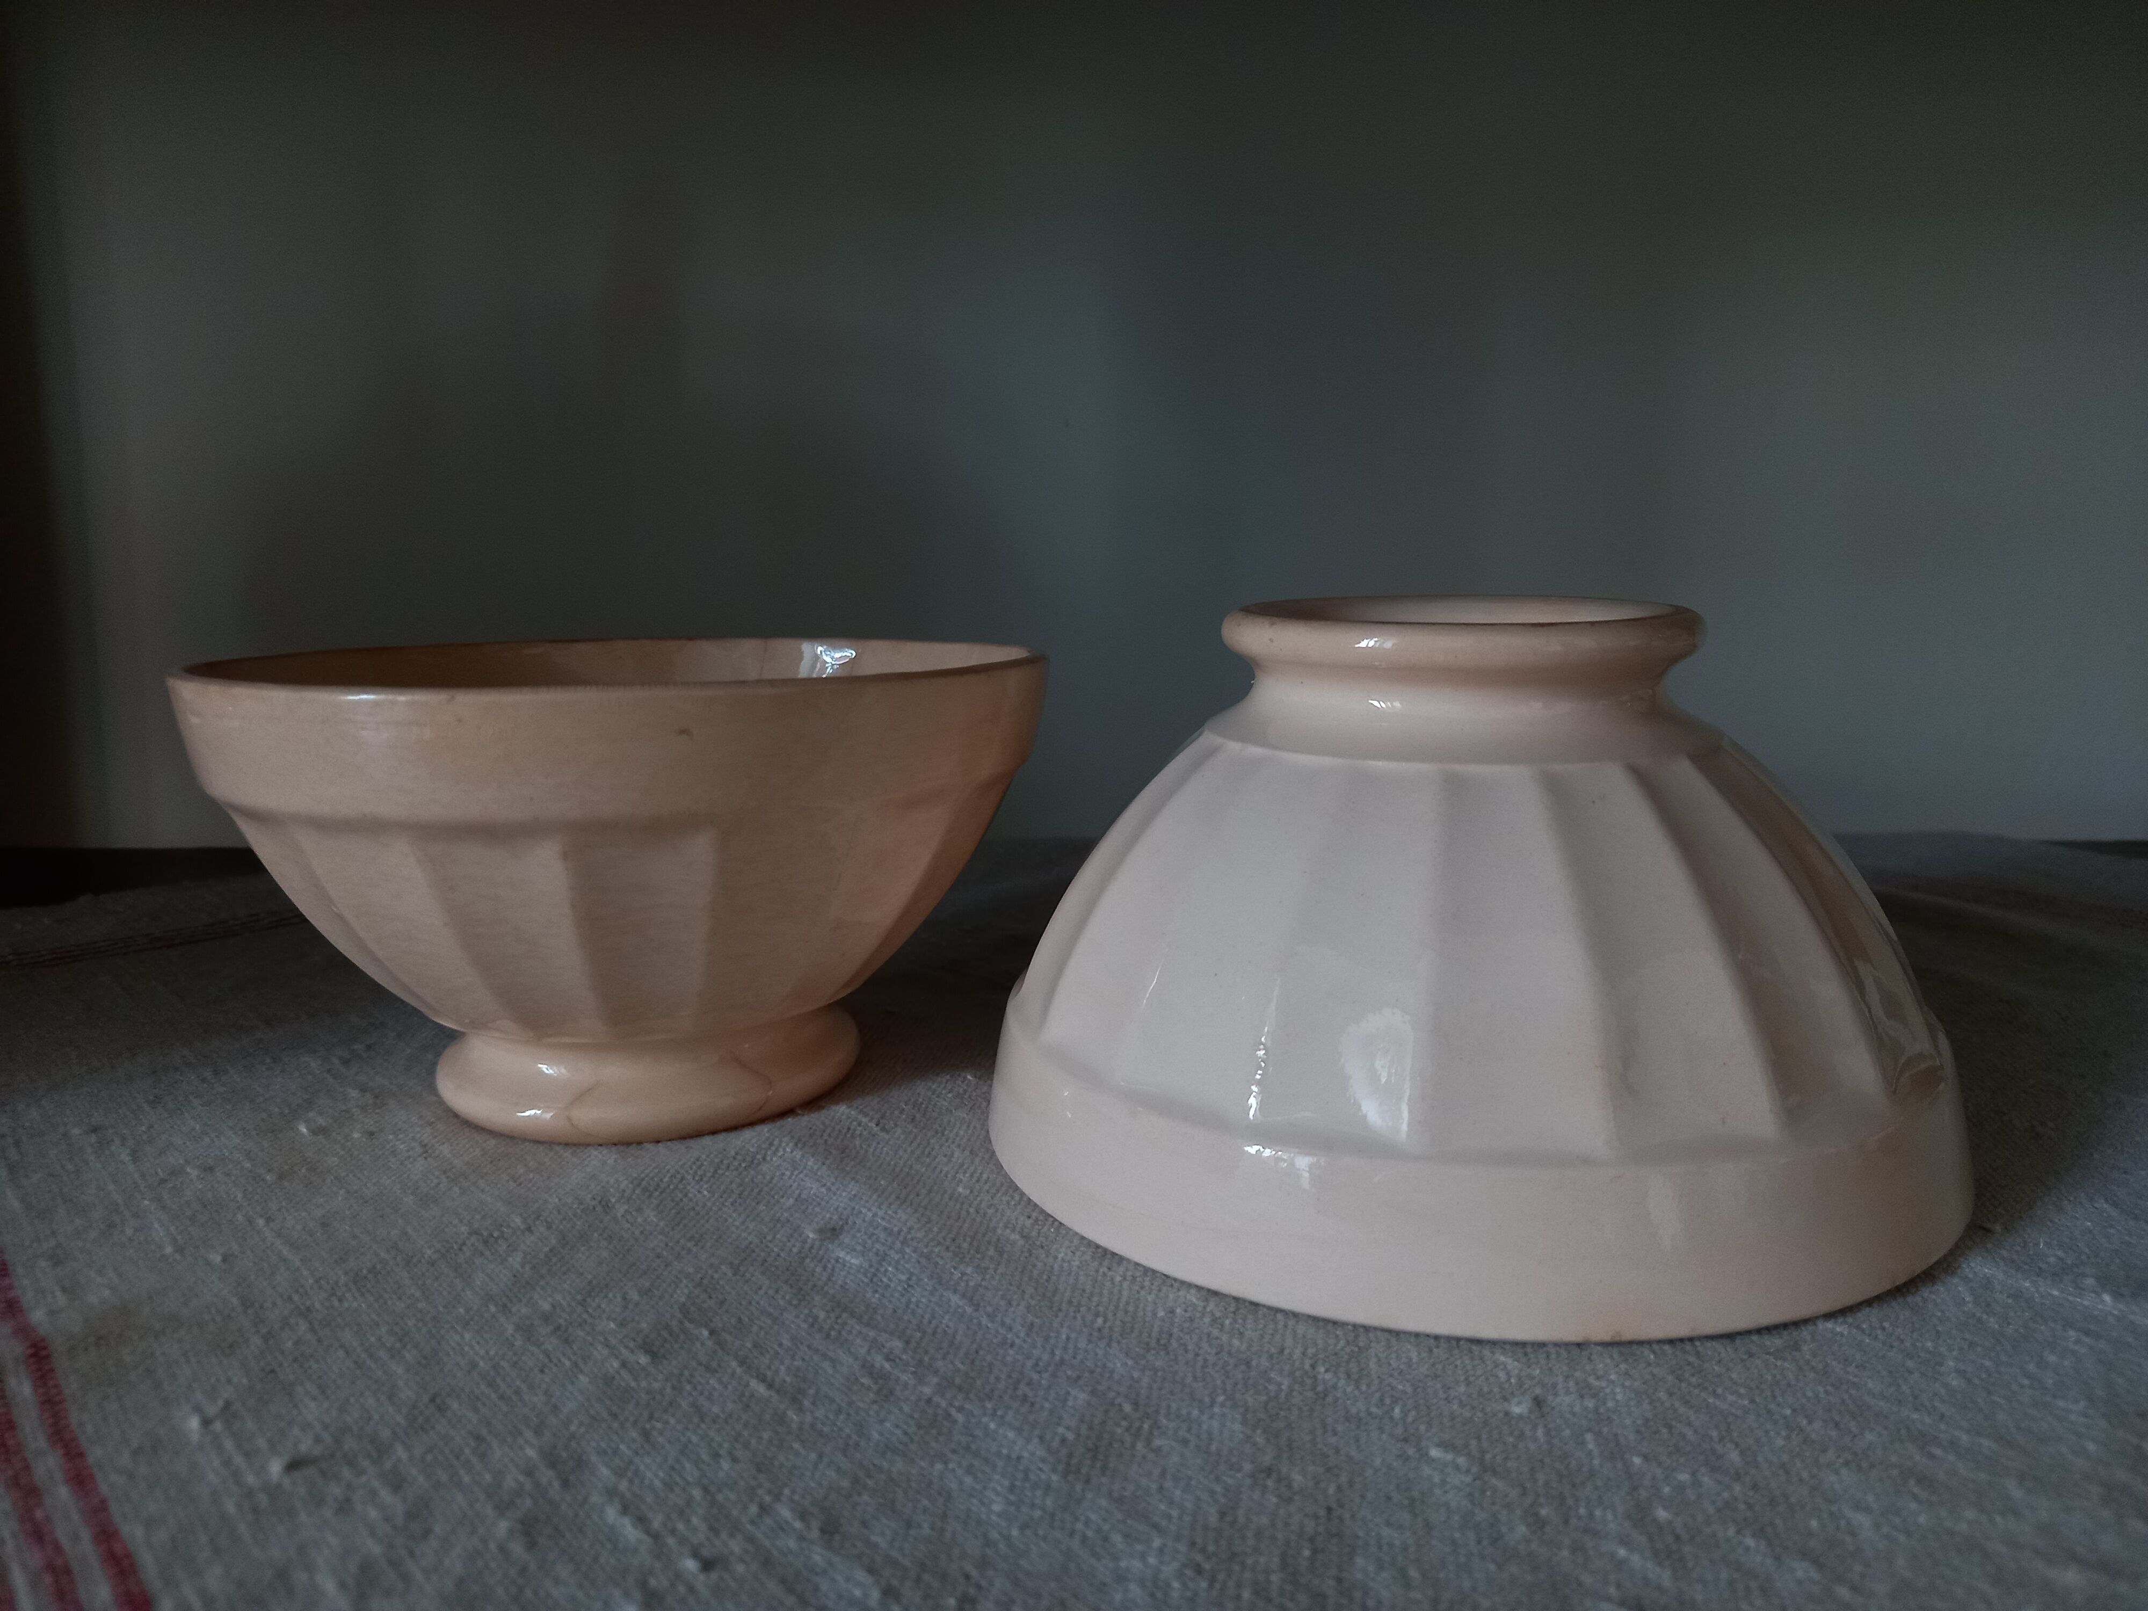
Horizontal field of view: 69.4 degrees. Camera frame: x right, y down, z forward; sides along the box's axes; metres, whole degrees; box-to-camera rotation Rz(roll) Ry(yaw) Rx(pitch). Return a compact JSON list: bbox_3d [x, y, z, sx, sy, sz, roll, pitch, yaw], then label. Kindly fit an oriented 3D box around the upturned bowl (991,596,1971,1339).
[{"bbox_3d":[0.058,0.009,0.235,0.143,0.077,0.143,-1,11,0],"label":"upturned bowl"}]

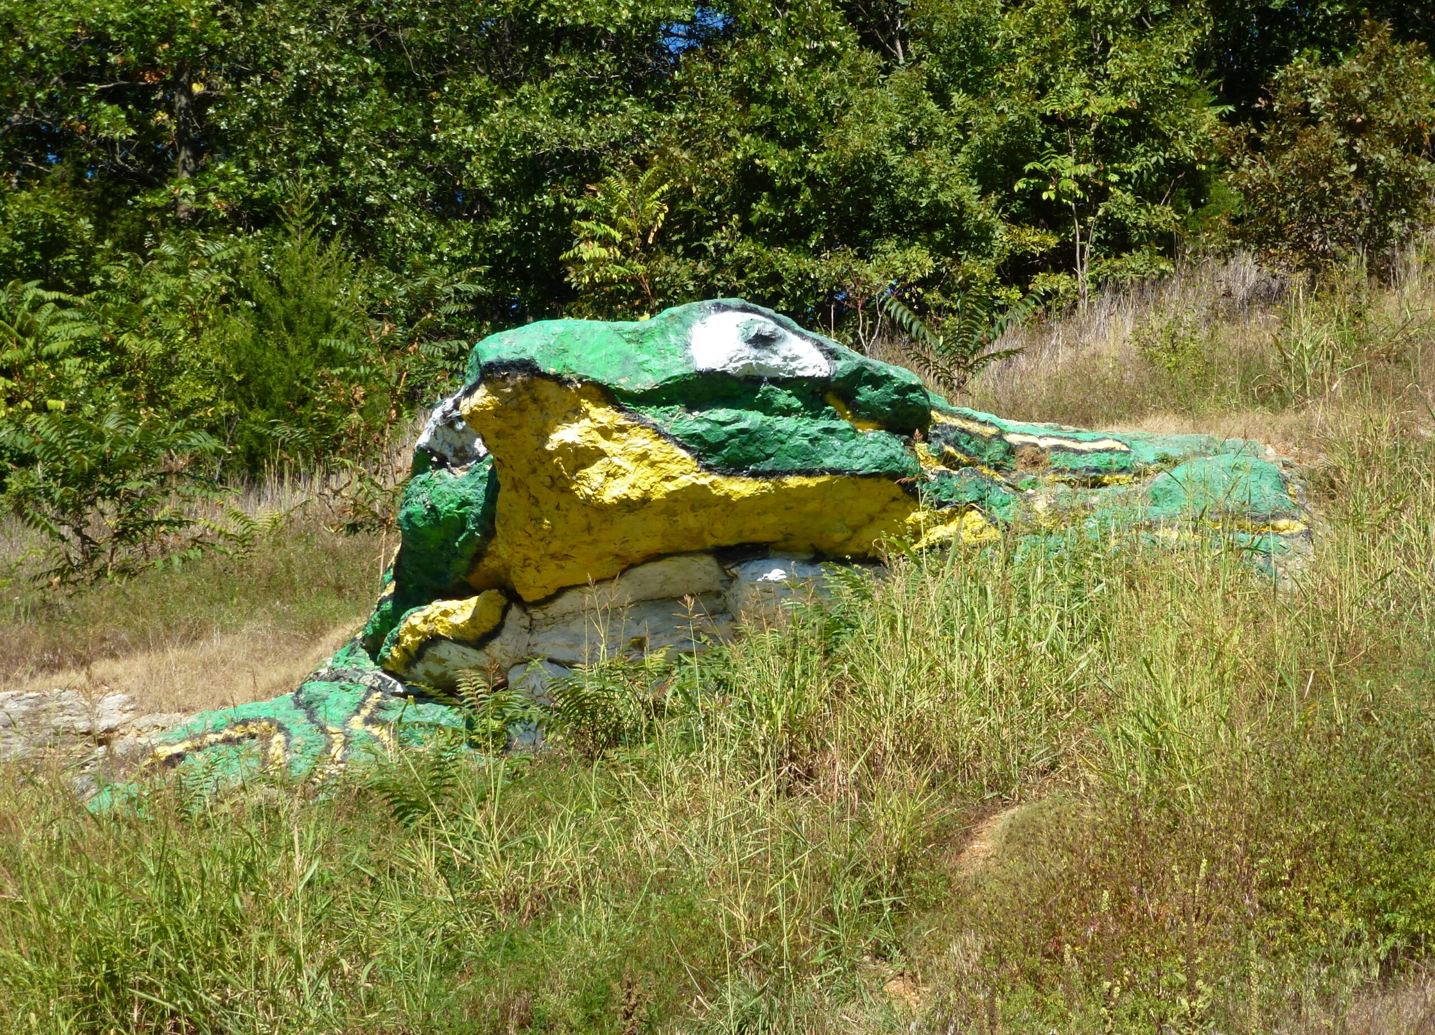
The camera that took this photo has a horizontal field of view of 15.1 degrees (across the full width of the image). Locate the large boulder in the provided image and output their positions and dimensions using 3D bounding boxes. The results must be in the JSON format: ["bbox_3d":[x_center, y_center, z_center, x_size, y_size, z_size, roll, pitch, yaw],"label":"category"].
[{"bbox_3d":[0.037,0.102,24.200,5.100,2.100,2.400,0,-6,0],"label":"large boulder"}]

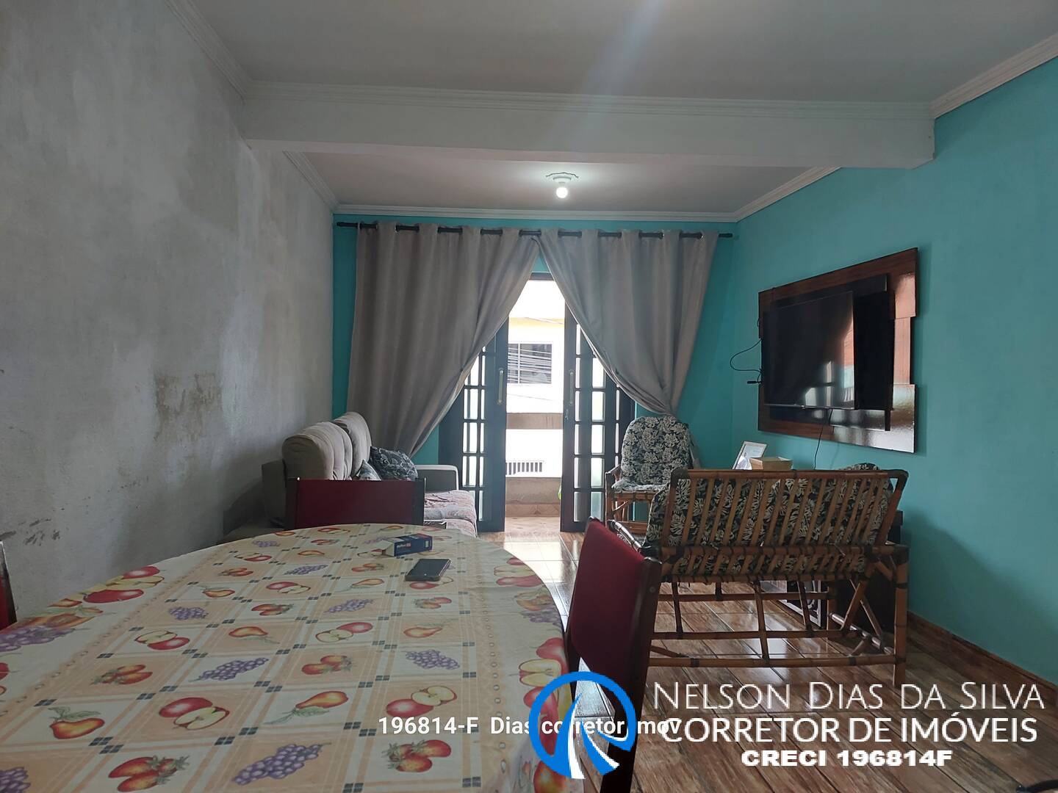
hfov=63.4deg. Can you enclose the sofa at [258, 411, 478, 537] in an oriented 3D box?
[{"bbox_3d":[-0.821,0.620,4.989,1.030,1.010,2.650,0,1,-5],"label":"sofa"}]

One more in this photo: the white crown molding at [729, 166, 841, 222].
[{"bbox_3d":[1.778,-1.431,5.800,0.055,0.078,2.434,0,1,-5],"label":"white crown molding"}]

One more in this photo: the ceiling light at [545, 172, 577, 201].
[{"bbox_3d":[0.225,-1.405,5.759,0.210,0.146,0.210,0,1,-5],"label":"ceiling light"}]

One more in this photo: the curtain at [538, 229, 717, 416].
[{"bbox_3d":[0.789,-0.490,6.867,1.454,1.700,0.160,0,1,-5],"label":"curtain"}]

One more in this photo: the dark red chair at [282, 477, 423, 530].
[{"bbox_3d":[-0.551,0.722,2.590,0.452,0.905,0.500,0,1,-5],"label":"dark red chair"}]

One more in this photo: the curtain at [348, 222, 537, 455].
[{"bbox_3d":[-0.677,-0.330,6.752,1.473,2.050,0.160,0,1,-5],"label":"curtain"}]

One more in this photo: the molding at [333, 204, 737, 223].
[{"bbox_3d":[0.085,-1.465,6.857,3.260,0.078,0.055,0,1,-5],"label":"molding"}]

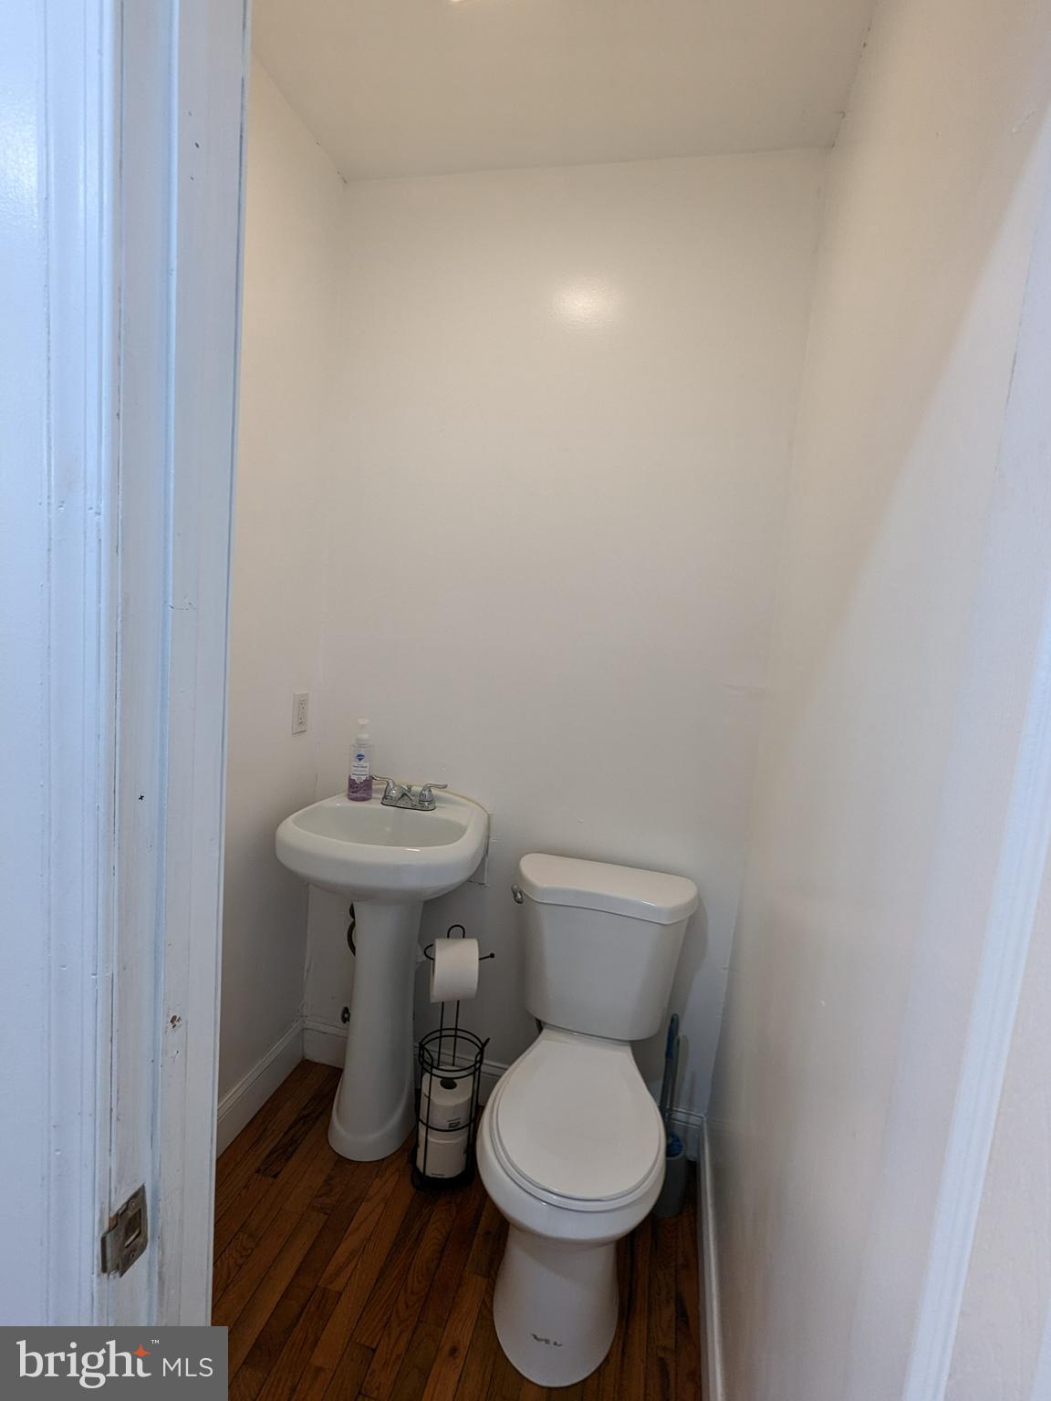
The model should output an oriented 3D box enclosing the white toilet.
[{"bbox_3d":[0.128,0.853,1.418,0.454,0.776,0.707,6,7,9],"label":"white toilet"}]

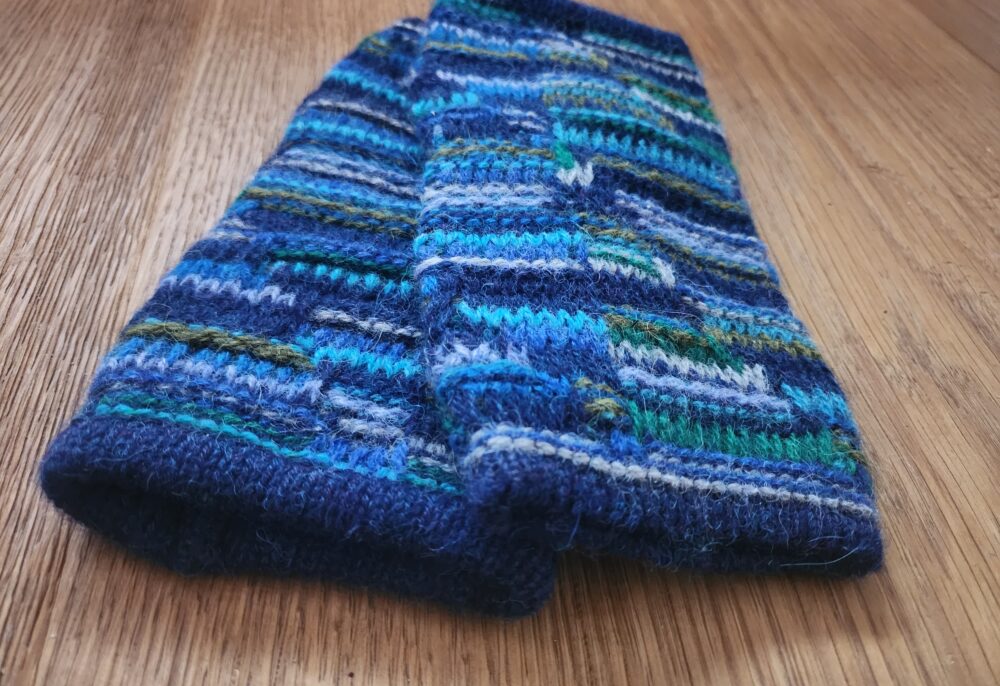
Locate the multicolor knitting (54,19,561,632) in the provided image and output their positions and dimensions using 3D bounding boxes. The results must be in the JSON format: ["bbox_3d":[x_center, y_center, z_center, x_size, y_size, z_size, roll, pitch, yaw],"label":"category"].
[{"bbox_3d":[-0.014,-0.037,0.182,0.094,0.021,0.193,11,50,9],"label":"multicolor knitting"}]

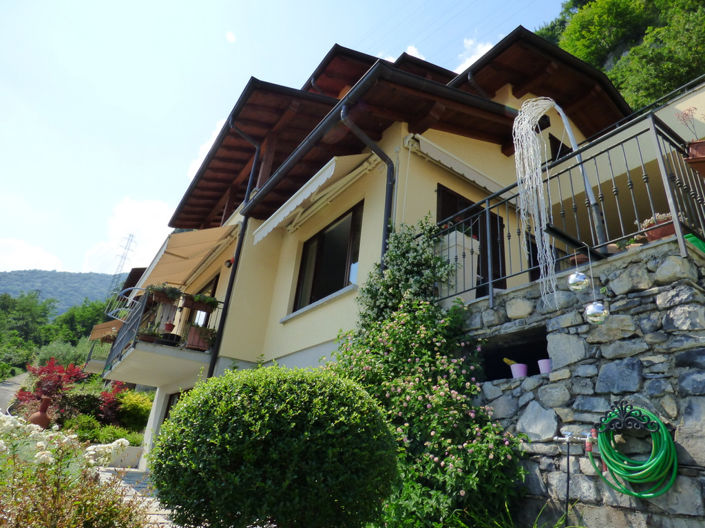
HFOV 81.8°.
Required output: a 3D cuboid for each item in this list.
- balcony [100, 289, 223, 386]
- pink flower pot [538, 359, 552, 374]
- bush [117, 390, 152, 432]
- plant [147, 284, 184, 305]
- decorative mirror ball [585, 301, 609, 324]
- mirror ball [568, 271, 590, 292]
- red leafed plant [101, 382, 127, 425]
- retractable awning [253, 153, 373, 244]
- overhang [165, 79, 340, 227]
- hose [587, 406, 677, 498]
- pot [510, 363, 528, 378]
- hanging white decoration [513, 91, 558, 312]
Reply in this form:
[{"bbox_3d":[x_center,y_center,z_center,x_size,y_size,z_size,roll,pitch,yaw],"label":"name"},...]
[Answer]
[{"bbox_3d":[-4.636,2.053,9.605,1.491,1.113,6.195,19,-27,-29],"label":"balcony"},{"bbox_3d":[1.576,0.826,3.298,0.150,0.140,0.150,4,-24,2],"label":"pink flower pot"},{"bbox_3d":[-7.693,5.254,14.500,1.450,1.400,1.450,19,-27,-29],"label":"bush"},{"bbox_3d":[-3.308,0.532,7.136,0.520,0.300,0.250,19,-27,-29],"label":"plant"},{"bbox_3d":[1.642,0.326,2.740,0.155,0.155,0.155,4,-24,2],"label":"decorative mirror ball"},{"bbox_3d":[1.538,0.119,2.760,0.140,0.140,0.140,19,-27,-29],"label":"mirror ball"},{"bbox_3d":[-8.395,4.865,14.300,0.850,1.450,0.850,19,-27,-29],"label":"red leafed plant"},{"bbox_3d":[-0.805,-1.004,7.278,0.840,0.630,3.255,19,-27,-29],"label":"retractable awning"},{"bbox_3d":[-3.301,-2.473,11.543,1.900,0.800,7.800,19,-27,-29],"label":"overhang"},{"bbox_3d":[1.705,1.152,2.487,0.140,0.500,0.430,19,-27,-29],"label":"hose"},{"bbox_3d":[1.436,0.909,3.491,0.150,0.140,0.150,4,-24,2],"label":"pot"},{"bbox_3d":[1.296,-0.575,2.839,0.500,1.800,0.260,19,-27,-29],"label":"hanging white decoration"}]

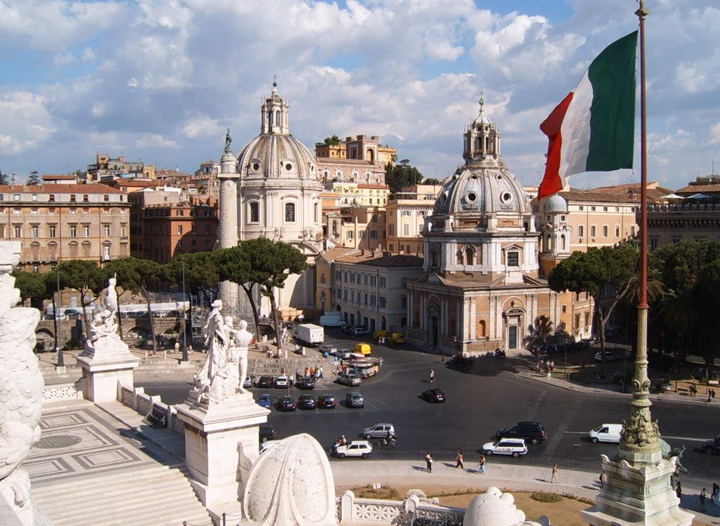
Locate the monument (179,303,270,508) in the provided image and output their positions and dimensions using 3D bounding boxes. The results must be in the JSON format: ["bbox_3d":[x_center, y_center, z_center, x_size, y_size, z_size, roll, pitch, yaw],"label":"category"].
[{"bbox_3d":[-7.783,7.501,43.275,3.927,10.873,3.927,-2,3,-35],"label":"monument"}]

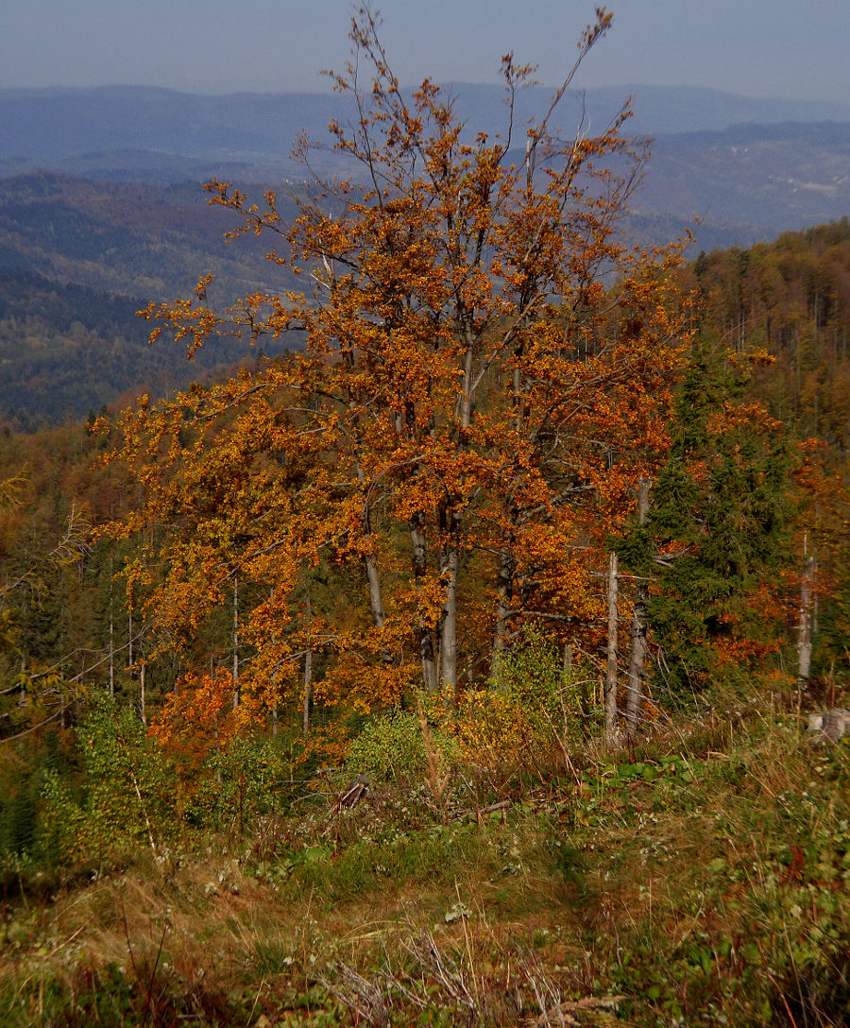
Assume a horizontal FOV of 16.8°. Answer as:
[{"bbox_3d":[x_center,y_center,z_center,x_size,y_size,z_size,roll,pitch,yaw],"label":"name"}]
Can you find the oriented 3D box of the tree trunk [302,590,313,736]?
[{"bbox_3d":[-2.927,3.698,71.720,0.118,3.764,0.118,2,9,0],"label":"tree trunk"}]

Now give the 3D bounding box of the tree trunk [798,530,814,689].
[{"bbox_3d":[6.611,1.670,49.799,0.180,2.705,0.180,1,9,0],"label":"tree trunk"}]

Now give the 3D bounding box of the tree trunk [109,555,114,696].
[{"bbox_3d":[-9.960,3.554,91.656,0.084,4.615,0.084,1,9,0],"label":"tree trunk"}]

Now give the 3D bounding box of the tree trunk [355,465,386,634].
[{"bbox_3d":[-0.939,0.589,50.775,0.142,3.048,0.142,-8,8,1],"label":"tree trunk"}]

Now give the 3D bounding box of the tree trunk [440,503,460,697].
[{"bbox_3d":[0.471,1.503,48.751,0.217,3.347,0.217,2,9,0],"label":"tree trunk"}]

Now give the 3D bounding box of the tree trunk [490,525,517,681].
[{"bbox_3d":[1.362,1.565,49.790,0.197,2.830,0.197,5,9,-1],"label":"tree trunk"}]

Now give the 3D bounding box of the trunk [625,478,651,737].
[{"bbox_3d":[3.090,1.380,41.713,0.193,3.853,0.193,2,9,0],"label":"trunk"}]

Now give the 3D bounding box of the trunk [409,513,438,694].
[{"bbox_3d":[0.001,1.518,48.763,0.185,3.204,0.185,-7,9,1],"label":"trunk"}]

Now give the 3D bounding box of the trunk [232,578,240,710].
[{"bbox_3d":[-5.359,3.717,81.703,0.108,3.982,0.108,0,9,0],"label":"trunk"}]

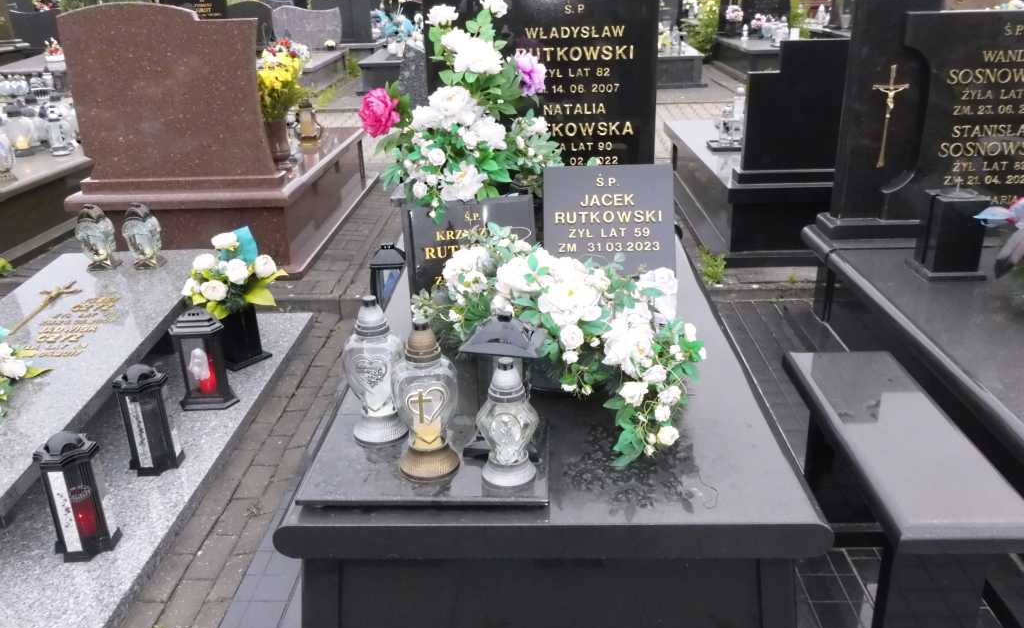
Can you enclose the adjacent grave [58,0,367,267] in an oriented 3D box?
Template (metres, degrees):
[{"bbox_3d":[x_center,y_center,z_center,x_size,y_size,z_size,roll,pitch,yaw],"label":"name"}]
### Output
[{"bbox_3d":[-1.703,-1.244,5.190,1.220,1.390,2.360,-1,22,2],"label":"adjacent grave"}]

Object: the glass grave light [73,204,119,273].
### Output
[{"bbox_3d":[-1.823,-0.341,3.618,0.163,0.271,0.143,-1,22,2],"label":"glass grave light"}]

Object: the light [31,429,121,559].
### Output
[{"bbox_3d":[-1.227,0.498,2.337,0.160,0.359,0.160,-1,22,2],"label":"light"}]

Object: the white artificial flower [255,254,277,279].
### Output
[{"bbox_3d":[-1.048,-0.202,3.521,0.086,0.092,0.087,0,22,2],"label":"white artificial flower"}]

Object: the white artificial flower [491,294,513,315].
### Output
[{"bbox_3d":[-0.027,-0.022,2.109,0.056,0.056,0.055,-1,22,2],"label":"white artificial flower"}]

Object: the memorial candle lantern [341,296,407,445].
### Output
[{"bbox_3d":[-0.328,0.125,1.984,0.140,0.353,0.130,-4,23,-7],"label":"memorial candle lantern"}]

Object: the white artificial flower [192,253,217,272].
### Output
[{"bbox_3d":[-1.296,-0.217,3.490,0.093,0.076,0.086,0,22,2],"label":"white artificial flower"}]

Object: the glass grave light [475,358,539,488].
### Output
[{"bbox_3d":[-0.010,0.225,1.795,0.135,0.276,0.128,-1,22,2],"label":"glass grave light"}]

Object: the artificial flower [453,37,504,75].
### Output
[{"bbox_3d":[-0.120,-0.929,2.976,0.172,0.123,0.140,0,22,2],"label":"artificial flower"}]

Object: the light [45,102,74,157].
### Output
[{"bbox_3d":[-3.351,-1.369,6.123,0.153,0.340,0.153,-13,25,-26],"label":"light"}]

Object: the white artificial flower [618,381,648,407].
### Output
[{"bbox_3d":[0.294,0.192,2.001,0.072,0.063,0.060,-1,22,2],"label":"white artificial flower"}]

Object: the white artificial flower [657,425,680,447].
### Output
[{"bbox_3d":[0.368,0.285,1.946,0.056,0.051,0.054,3,23,11],"label":"white artificial flower"}]

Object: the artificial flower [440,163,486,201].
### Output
[{"bbox_3d":[-0.156,-0.426,2.662,0.148,0.122,0.090,-3,22,-3],"label":"artificial flower"}]

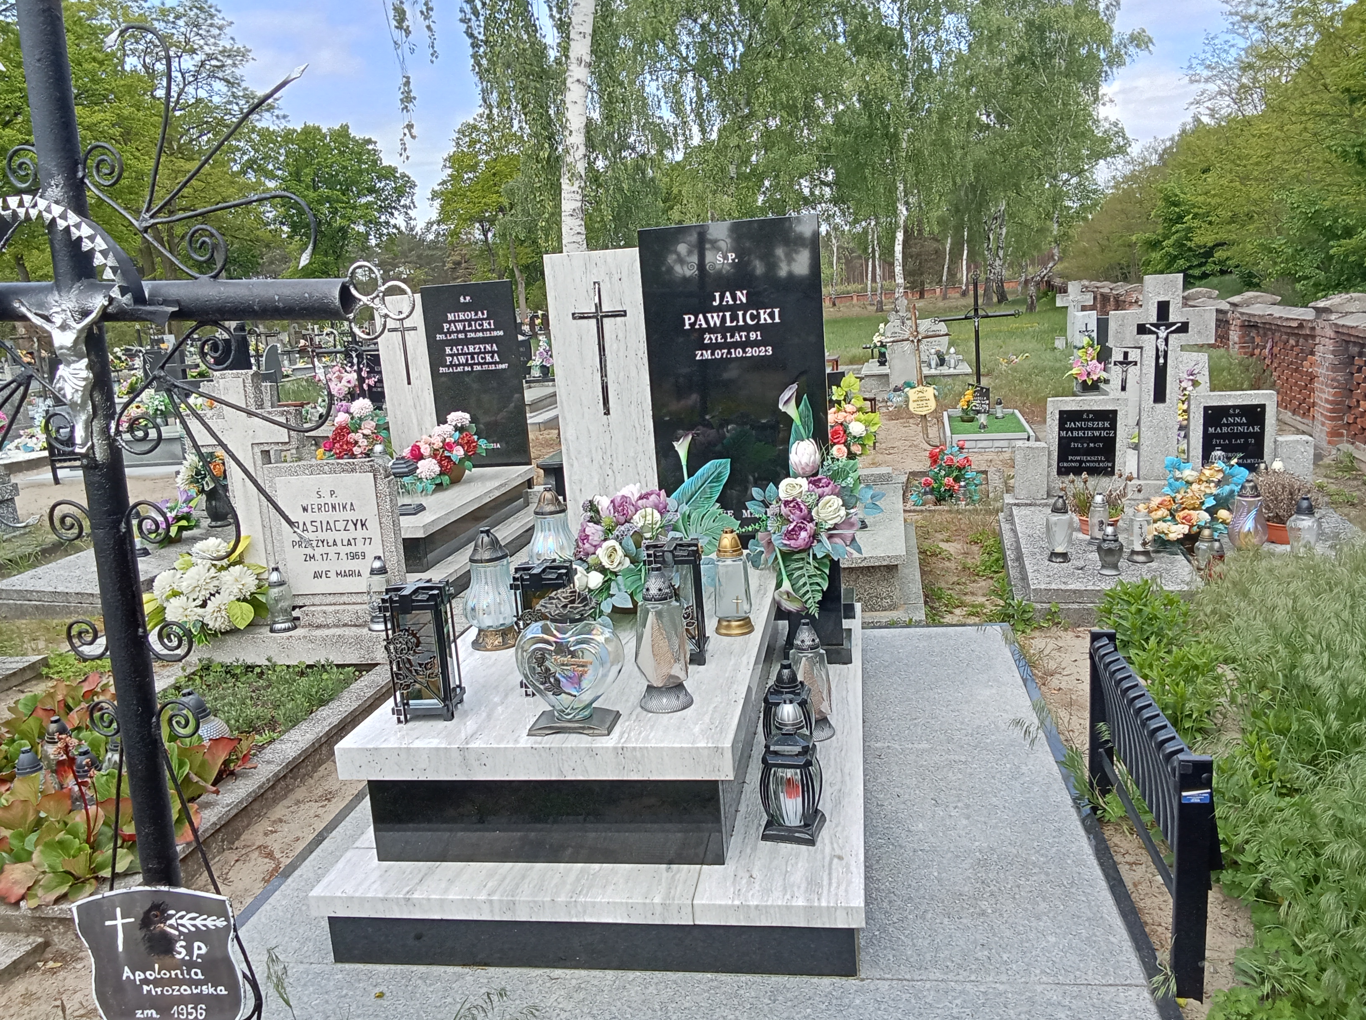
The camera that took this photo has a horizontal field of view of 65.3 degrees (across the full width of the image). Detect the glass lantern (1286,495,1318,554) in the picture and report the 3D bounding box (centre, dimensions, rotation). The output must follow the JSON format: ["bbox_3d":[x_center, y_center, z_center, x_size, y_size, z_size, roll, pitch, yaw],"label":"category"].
[{"bbox_3d":[2.682,0.067,4.597,0.138,0.265,0.138,-1,11,17],"label":"glass lantern"}]

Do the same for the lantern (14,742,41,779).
[{"bbox_3d":[-2.019,0.844,3.311,0.100,0.245,0.100,-3,11,10],"label":"lantern"}]

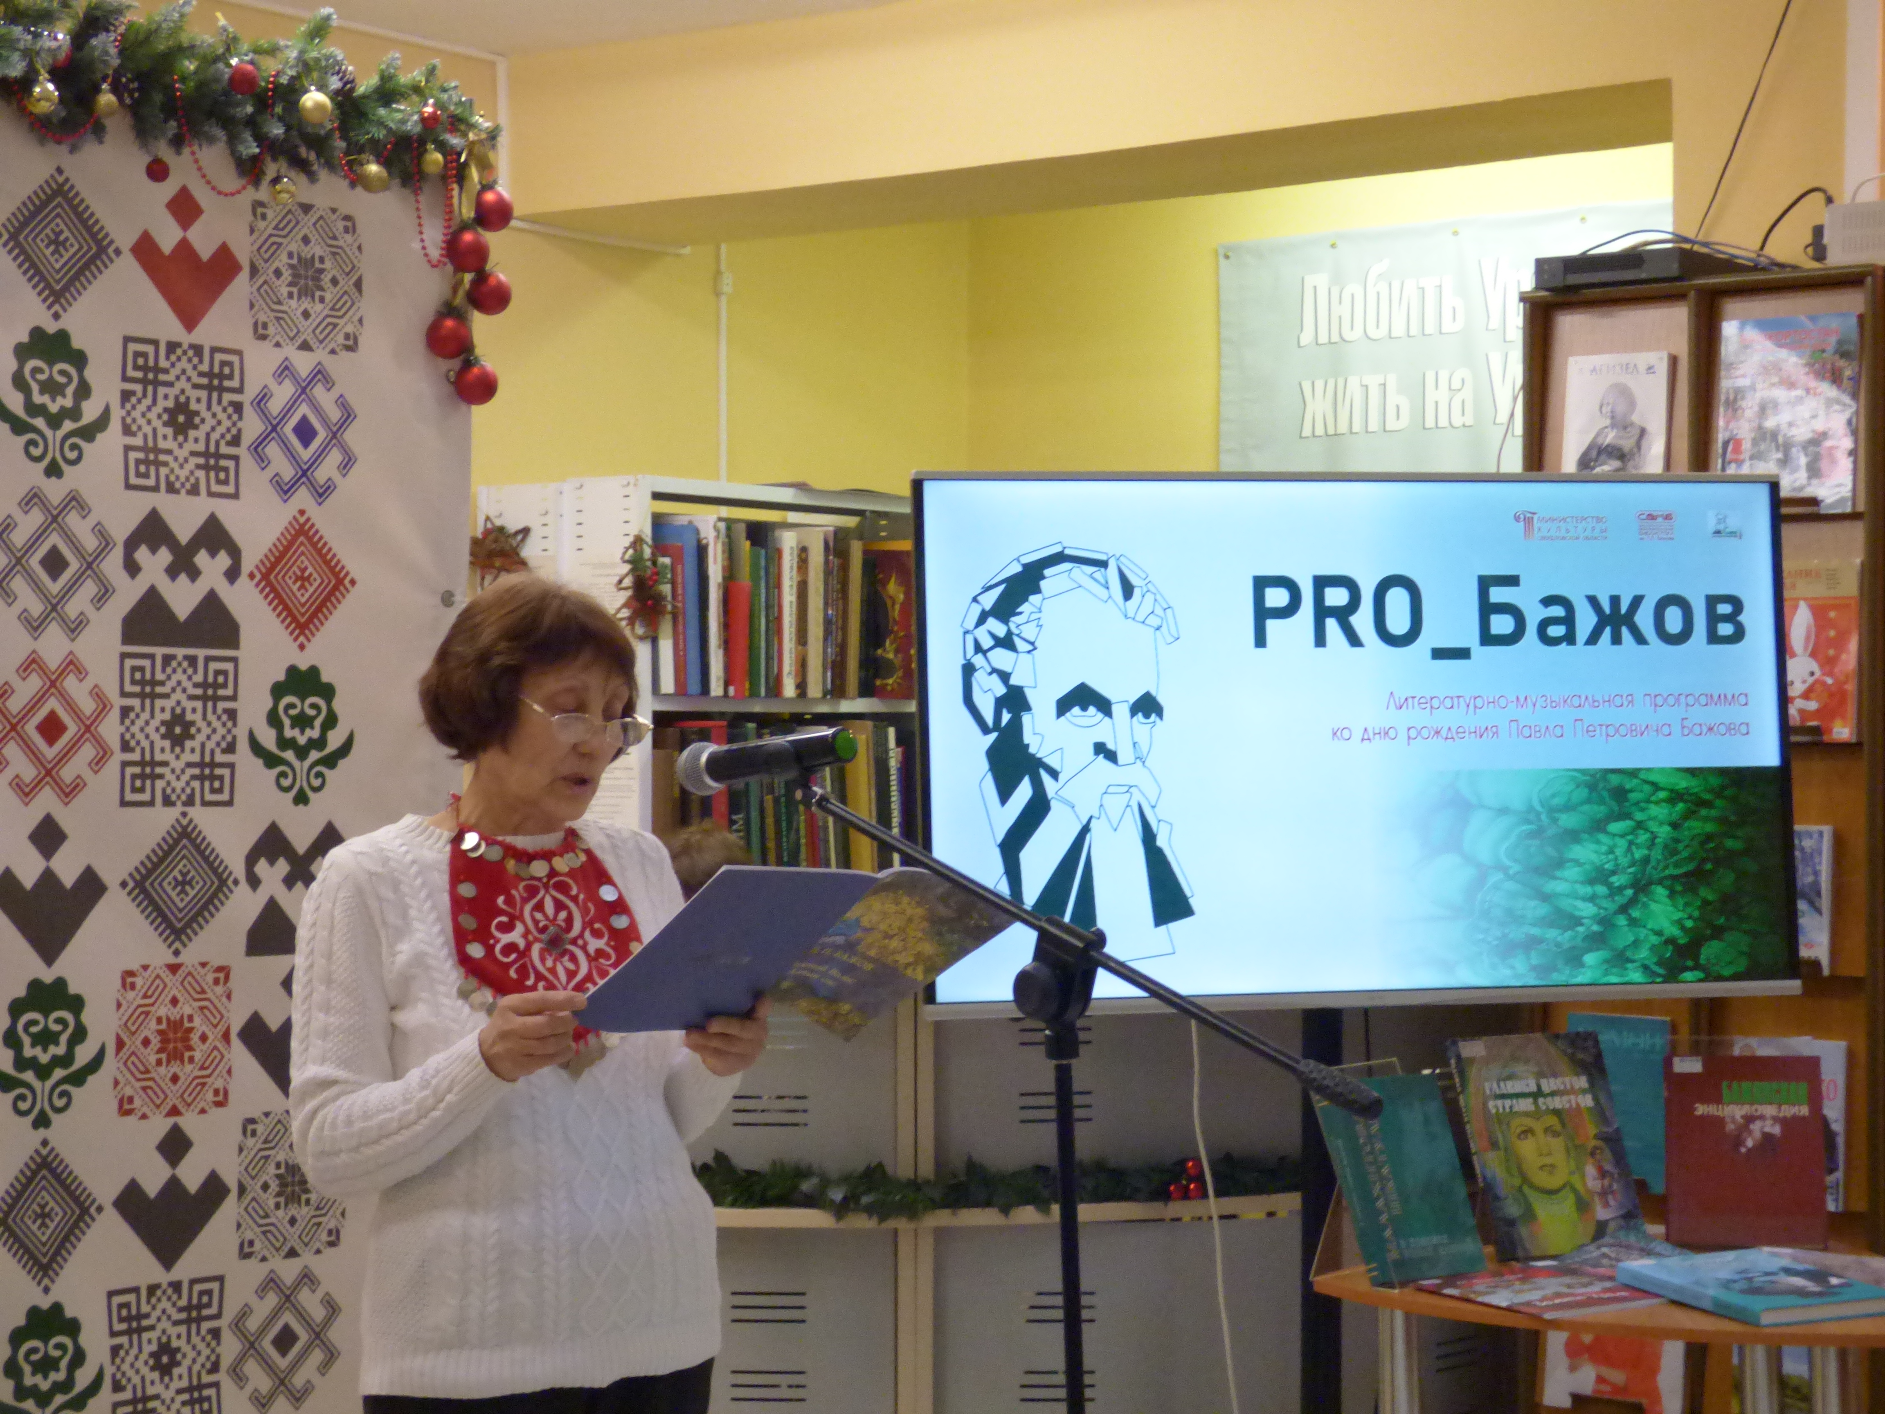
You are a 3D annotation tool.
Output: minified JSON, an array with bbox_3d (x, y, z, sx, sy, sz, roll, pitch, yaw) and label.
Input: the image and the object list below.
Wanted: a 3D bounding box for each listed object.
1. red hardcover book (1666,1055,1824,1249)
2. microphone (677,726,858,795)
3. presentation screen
[{"bbox_3d":[1.078,0.601,4.827,0.207,0.267,0.038,0,-24,10],"label":"red hardcover book"},{"bbox_3d":[-0.170,0.050,3.440,0.052,0.052,0.240,0,-7,-42],"label":"microphone"},{"bbox_3d":[0.565,0.045,4.838,1.240,0.715,0.060,-1,-4,-14],"label":"presentation screen"}]

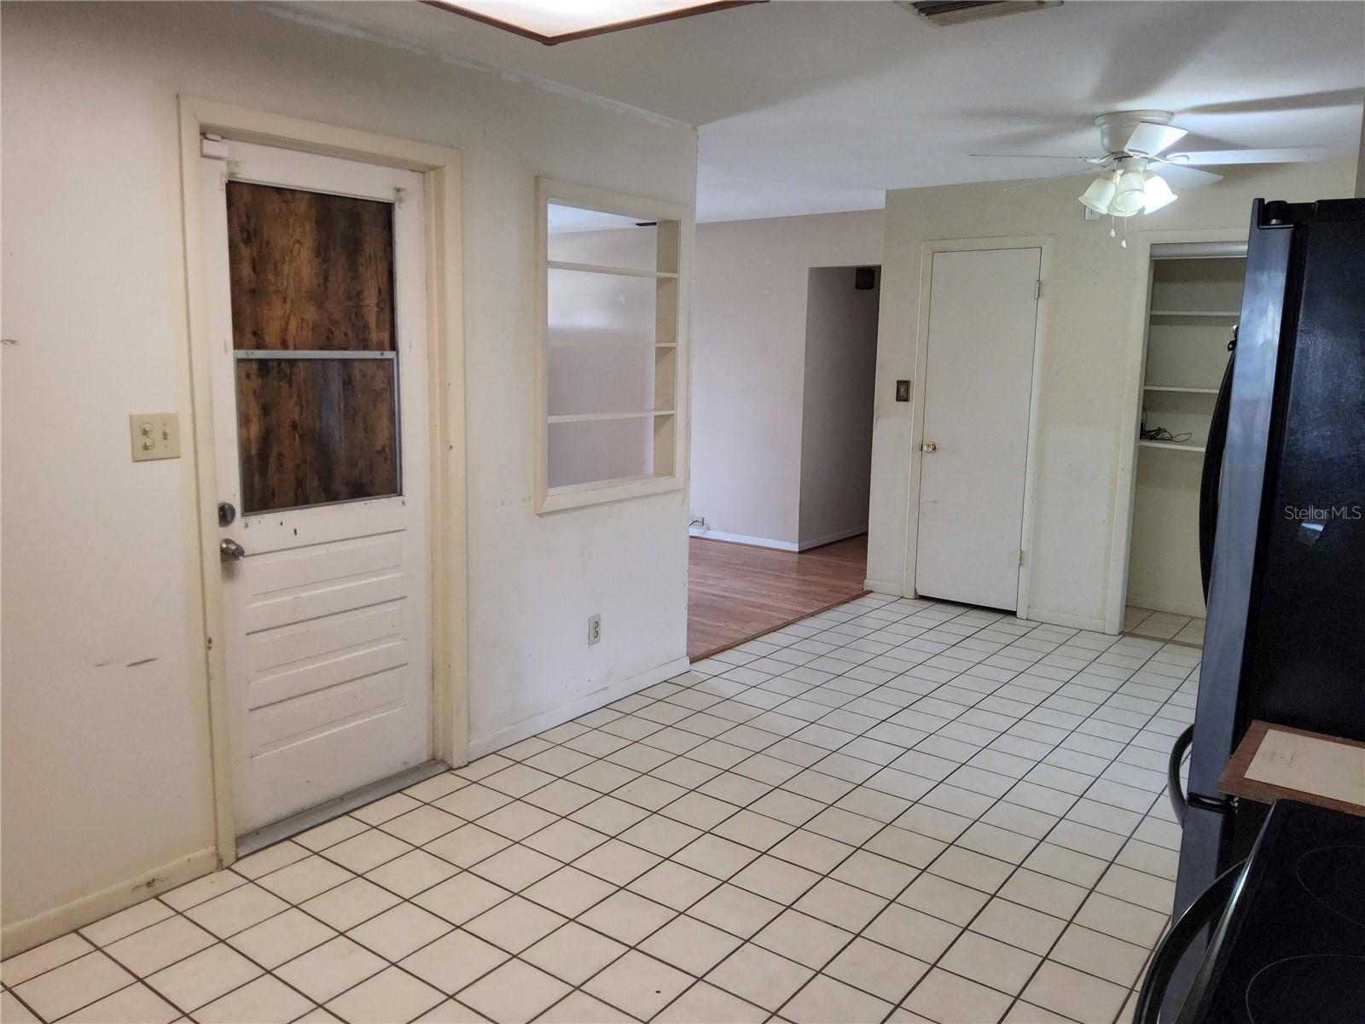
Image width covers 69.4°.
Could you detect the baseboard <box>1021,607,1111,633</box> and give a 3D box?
[{"bbox_3d":[2.140,0.598,5.494,0.435,0.076,0.016,8,12,36],"label":"baseboard"}]

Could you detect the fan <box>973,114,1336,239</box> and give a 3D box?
[{"bbox_3d":[1.799,-1.312,3.904,1.270,0.480,1.270,8,12,36],"label":"fan"}]

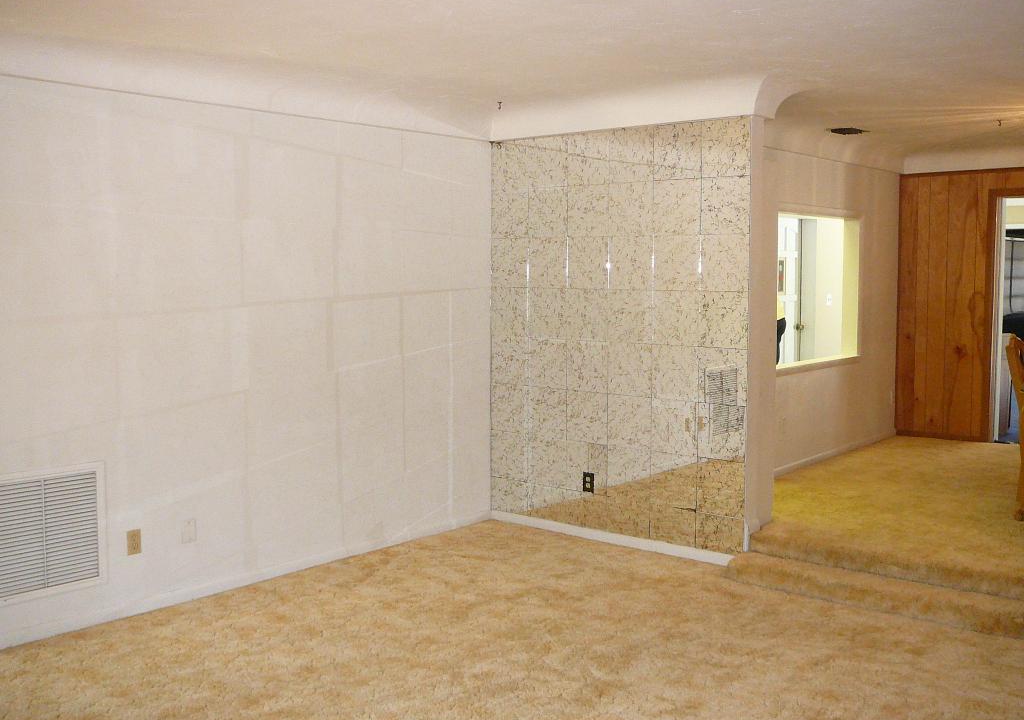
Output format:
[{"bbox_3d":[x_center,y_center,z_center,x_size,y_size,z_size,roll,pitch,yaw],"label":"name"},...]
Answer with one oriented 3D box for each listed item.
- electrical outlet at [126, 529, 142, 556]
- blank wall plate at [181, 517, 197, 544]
[{"bbox_3d":[-1.763,0.856,4.844,0.009,0.115,0.072,4,6,41],"label":"electrical outlet"},{"bbox_3d":[-1.582,0.845,5.080,0.008,0.113,0.072,4,6,40],"label":"blank wall plate"}]

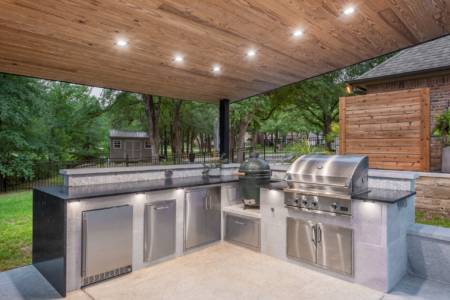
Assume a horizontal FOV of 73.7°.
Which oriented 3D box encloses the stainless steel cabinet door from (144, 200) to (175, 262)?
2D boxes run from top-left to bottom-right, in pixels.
[{"bbox_3d":[-0.838,1.058,3.978,0.060,0.740,0.494,1,0,44],"label":"stainless steel cabinet door"}]

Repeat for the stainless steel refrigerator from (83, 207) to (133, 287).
[{"bbox_3d":[-1.538,1.086,3.647,0.620,0.820,0.580,1,0,44],"label":"stainless steel refrigerator"}]

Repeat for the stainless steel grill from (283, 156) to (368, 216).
[{"bbox_3d":[1.309,0.426,3.895,0.895,0.690,0.670,1,0,44],"label":"stainless steel grill"}]

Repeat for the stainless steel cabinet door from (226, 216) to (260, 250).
[{"bbox_3d":[0.268,1.286,4.763,0.730,0.470,0.060,1,0,44],"label":"stainless steel cabinet door"}]

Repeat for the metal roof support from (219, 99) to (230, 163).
[{"bbox_3d":[-0.005,0.157,6.843,0.152,2.650,0.152,1,0,44],"label":"metal roof support"}]

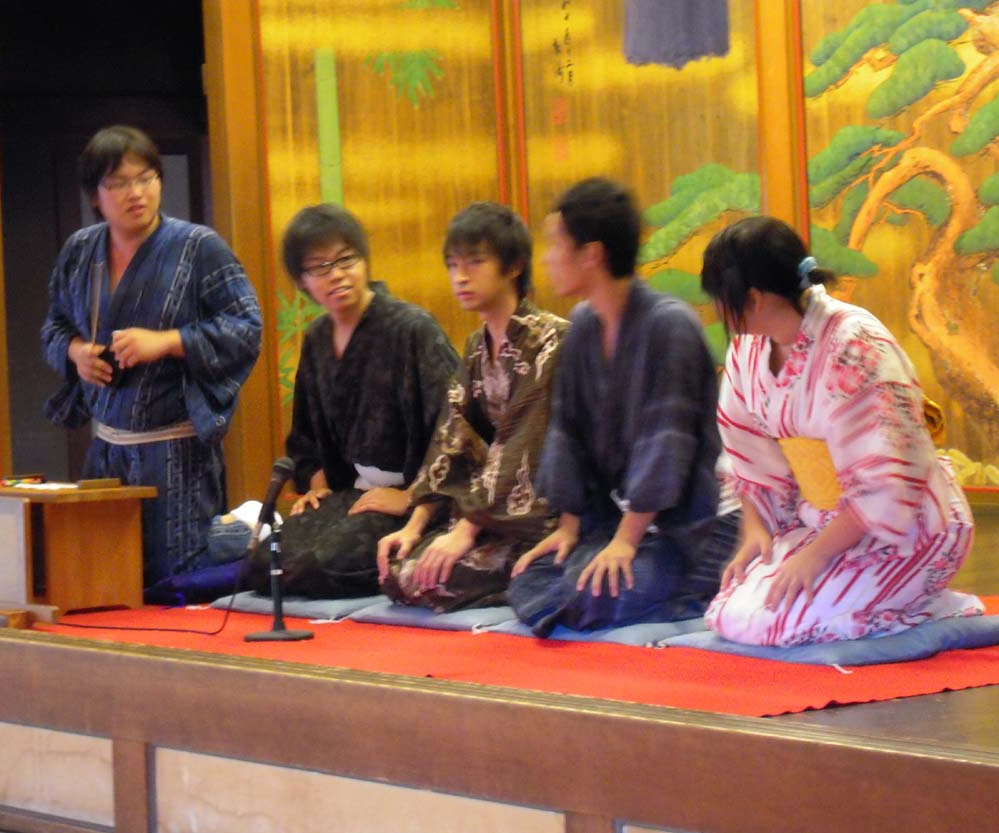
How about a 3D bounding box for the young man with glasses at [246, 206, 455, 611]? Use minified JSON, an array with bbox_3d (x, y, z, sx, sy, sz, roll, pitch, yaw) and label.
[{"bbox_3d":[-0.318,-0.049,8.728,0.650,0.945,0.530,-4,3,-40],"label":"young man with glasses"}]

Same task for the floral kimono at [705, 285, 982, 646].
[{"bbox_3d":[0.687,0.086,7.309,0.620,0.705,0.490,-4,3,-36],"label":"floral kimono"}]

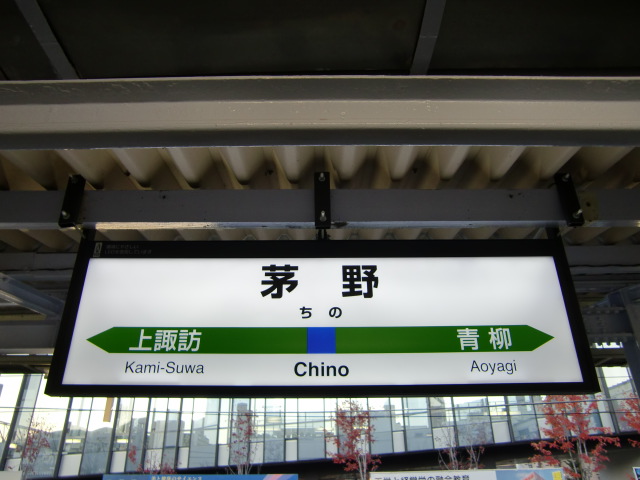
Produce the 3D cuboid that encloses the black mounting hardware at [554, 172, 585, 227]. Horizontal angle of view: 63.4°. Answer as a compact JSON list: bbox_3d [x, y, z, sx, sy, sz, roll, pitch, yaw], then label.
[{"bbox_3d":[0.949,-0.148,1.985,0.056,0.220,0.043,0,-28,0],"label":"black mounting hardware"}]

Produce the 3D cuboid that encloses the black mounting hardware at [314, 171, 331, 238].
[{"bbox_3d":[0.011,-0.130,1.981,0.058,0.263,0.070,0,-28,0],"label":"black mounting hardware"}]

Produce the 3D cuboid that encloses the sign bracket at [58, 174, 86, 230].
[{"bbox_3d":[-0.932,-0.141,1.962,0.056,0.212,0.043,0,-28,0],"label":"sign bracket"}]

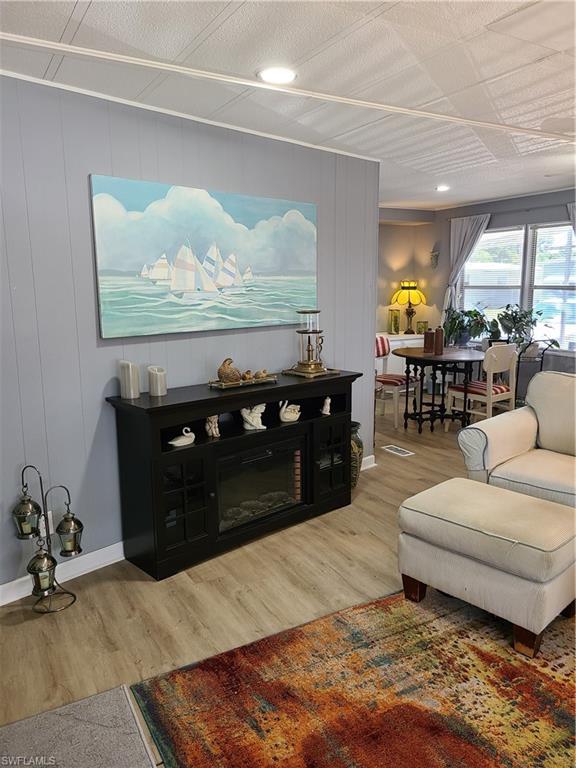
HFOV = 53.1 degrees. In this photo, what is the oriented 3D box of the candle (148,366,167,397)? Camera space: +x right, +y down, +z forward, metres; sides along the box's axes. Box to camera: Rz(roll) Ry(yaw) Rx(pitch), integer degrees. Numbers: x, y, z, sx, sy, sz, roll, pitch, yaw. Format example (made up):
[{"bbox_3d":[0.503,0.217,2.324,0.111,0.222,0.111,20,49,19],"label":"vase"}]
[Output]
[{"bbox_3d":[-0.672,-0.014,2.980,0.090,0.143,0.090,0,10,0],"label":"candle"}]

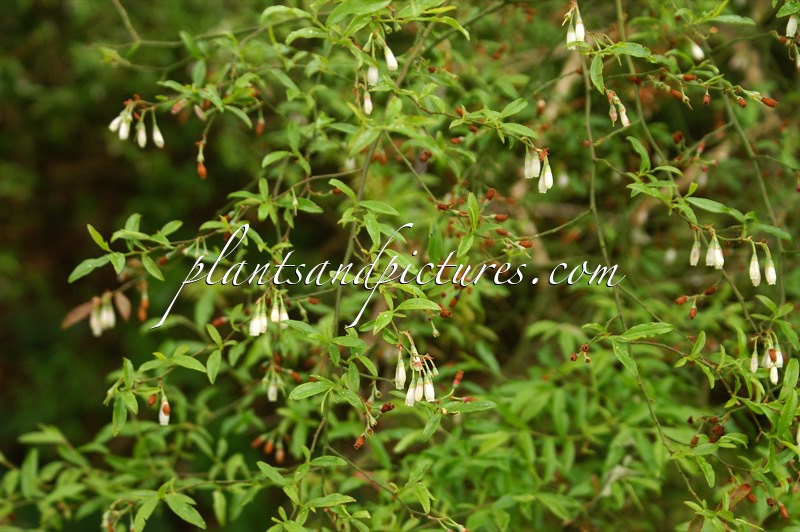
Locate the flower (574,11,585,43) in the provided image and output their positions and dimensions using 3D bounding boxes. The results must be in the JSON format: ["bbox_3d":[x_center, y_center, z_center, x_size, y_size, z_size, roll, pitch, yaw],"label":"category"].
[{"bbox_3d":[0.100,-0.133,0.930,0.005,0.016,0.005,-5,6,0],"label":"flower"}]

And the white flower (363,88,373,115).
[{"bbox_3d":[-0.013,-0.069,0.700,0.004,0.011,0.004,-6,7,0],"label":"white flower"}]

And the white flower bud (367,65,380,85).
[{"bbox_3d":[-0.011,-0.083,0.720,0.005,0.010,0.005,1,7,0],"label":"white flower bud"}]

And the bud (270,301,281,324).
[{"bbox_3d":[-0.071,0.026,0.950,0.005,0.013,0.005,0,6,0],"label":"bud"}]

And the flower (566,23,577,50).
[{"bbox_3d":[0.097,-0.129,0.940,0.005,0.015,0.005,0,6,0],"label":"flower"}]

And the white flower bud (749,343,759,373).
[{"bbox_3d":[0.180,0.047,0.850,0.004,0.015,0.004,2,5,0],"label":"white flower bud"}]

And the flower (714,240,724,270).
[{"bbox_3d":[0.134,-0.005,0.700,0.004,0.013,0.004,-6,7,0],"label":"flower"}]

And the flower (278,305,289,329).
[{"bbox_3d":[-0.066,0.029,0.950,0.005,0.014,0.005,-6,6,0],"label":"flower"}]

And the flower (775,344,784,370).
[{"bbox_3d":[0.217,0.052,0.950,0.005,0.014,0.005,-5,6,0],"label":"flower"}]

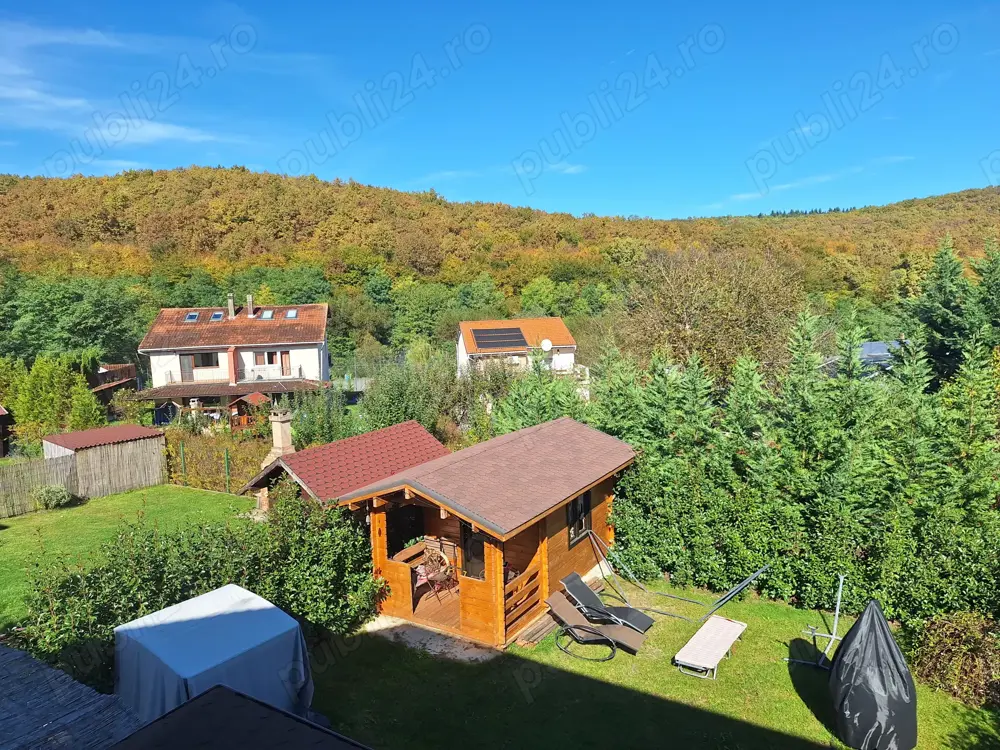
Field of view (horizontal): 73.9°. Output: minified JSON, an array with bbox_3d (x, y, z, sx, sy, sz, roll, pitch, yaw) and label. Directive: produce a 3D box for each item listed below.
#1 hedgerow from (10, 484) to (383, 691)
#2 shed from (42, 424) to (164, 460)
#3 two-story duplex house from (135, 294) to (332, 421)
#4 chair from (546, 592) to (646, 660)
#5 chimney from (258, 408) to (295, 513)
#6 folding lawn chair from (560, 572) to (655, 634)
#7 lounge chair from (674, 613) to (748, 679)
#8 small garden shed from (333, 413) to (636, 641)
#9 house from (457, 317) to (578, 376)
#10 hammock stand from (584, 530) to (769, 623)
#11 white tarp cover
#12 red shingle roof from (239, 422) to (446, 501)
[{"bbox_3d":[-5.109,3.829,12.072,5.575,1.750,1.500,-5,7,-29],"label":"hedgerow"},{"bbox_3d":[-14.913,3.276,25.321,2.427,2.004,3.275,2,7,34],"label":"shed"},{"bbox_3d":[-21.322,-2.036,55.738,14.200,9.550,13.300,-2,7,-10],"label":"two-story duplex house"},{"bbox_3d":[1.608,4.274,11.198,1.636,0.851,0.660,2,8,30],"label":"chair"},{"bbox_3d":[-6.136,2.354,18.240,0.800,2.987,0.850,3,8,31],"label":"chimney"},{"bbox_3d":[1.898,4.166,11.761,1.619,0.930,0.660,3,8,34],"label":"folding lawn chair"},{"bbox_3d":[3.905,4.967,12.138,0.678,0.260,1.852,3,8,37],"label":"lounge chair"},{"bbox_3d":[0.056,2.888,13.887,3.716,2.974,6.031,3,8,31],"label":"small garden shed"},{"bbox_3d":[1.316,-2.025,69.314,10.590,7.363,10.800,-3,6,-10],"label":"house"},{"bbox_3d":[3.292,3.878,12.661,3.350,1.200,0.850,3,8,31],"label":"hammock stand"},{"bbox_3d":[-4.144,4.276,9.599,2.120,1.380,1.820,4,8,39],"label":"white tarp cover"},{"bbox_3d":[-3.616,2.014,16.696,2.467,0.989,5.110,2,7,28],"label":"red shingle roof"}]

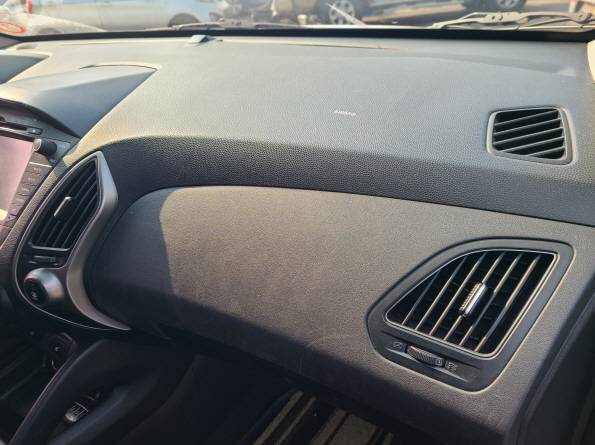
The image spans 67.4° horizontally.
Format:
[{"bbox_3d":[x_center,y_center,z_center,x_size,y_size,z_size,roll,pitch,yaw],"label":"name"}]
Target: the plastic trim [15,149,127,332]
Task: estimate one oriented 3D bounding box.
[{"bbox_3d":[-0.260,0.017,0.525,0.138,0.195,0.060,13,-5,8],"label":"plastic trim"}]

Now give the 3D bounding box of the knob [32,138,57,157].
[{"bbox_3d":[-0.308,-0.093,0.547,0.018,0.018,0.018,12,-5,23],"label":"knob"}]

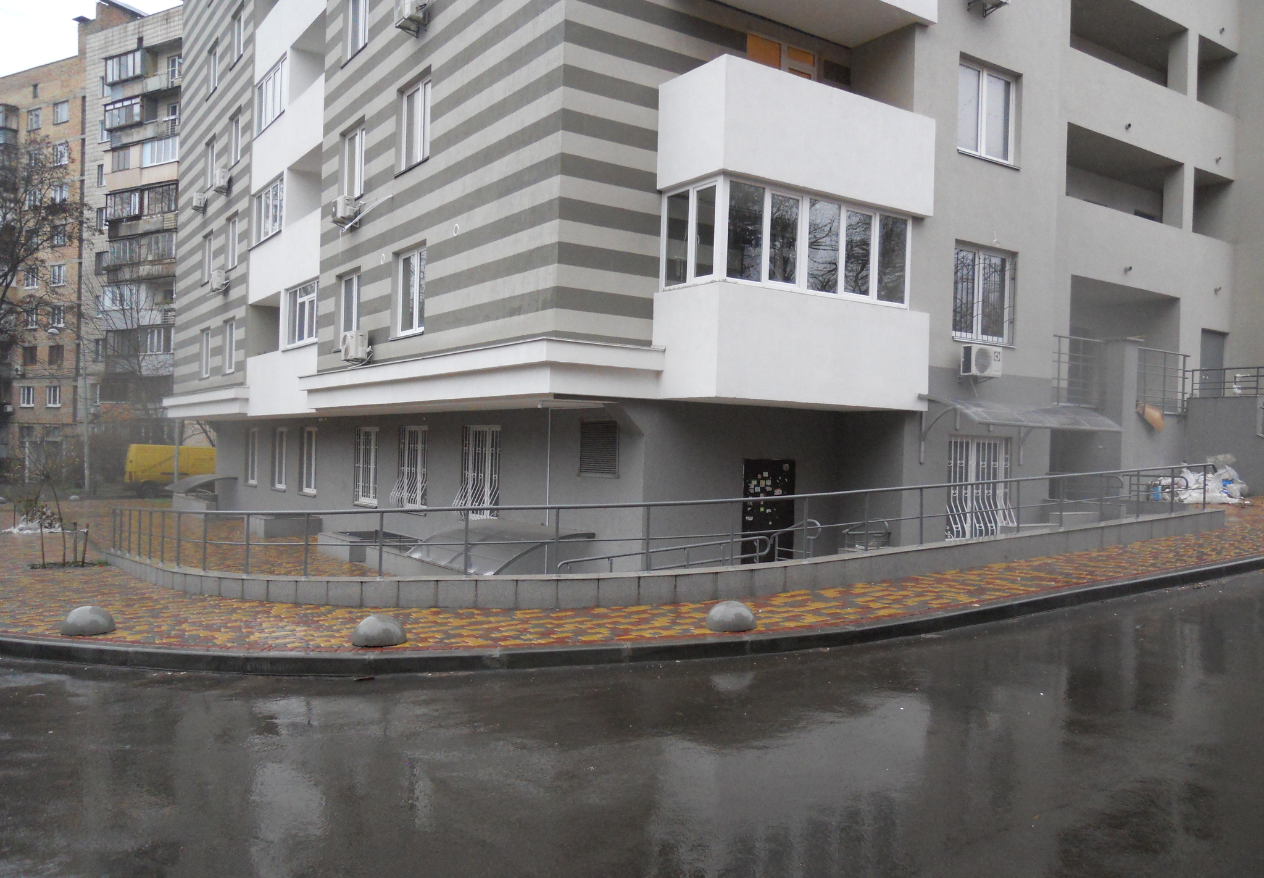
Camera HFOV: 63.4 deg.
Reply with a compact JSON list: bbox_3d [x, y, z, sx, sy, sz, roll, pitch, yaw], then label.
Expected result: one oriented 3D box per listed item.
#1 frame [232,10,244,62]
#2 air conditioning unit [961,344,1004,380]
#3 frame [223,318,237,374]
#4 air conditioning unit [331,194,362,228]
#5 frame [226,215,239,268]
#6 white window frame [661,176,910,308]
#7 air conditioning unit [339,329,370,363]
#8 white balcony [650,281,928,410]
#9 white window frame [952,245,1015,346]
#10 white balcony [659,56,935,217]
[{"bbox_3d":[-11.347,-11.719,29.726,0.150,1.500,1.530,2,-1,-34],"label":"frame"},{"bbox_3d":[5.597,-1.217,16.341,0.760,0.490,0.270,2,-1,-34],"label":"air conditioning unit"},{"bbox_3d":[-11.525,-2.697,29.540,0.150,1.510,1.500,2,-1,-34],"label":"frame"},{"bbox_3d":[-5.794,-4.574,20.587,0.280,0.500,0.780,2,-1,-34],"label":"air conditioning unit"},{"bbox_3d":[-11.466,-5.716,29.604,0.150,1.490,1.520,2,-1,-34],"label":"frame"},{"bbox_3d":[2.331,-2.739,15.146,3.690,1.480,1.425,2,-1,-34],"label":"white window frame"},{"bbox_3d":[-5.340,-1.782,19.759,0.280,0.540,0.780,2,-1,-34],"label":"air conditioning unit"},{"bbox_3d":[2.428,-1.243,15.178,4.170,1.505,1.492,2,-1,-34],"label":"white balcony"},{"bbox_3d":[5.696,-2.386,16.851,1.610,1.525,0.150,2,-1,-34],"label":"white window frame"},{"bbox_3d":[2.516,-4.244,15.225,4.160,1.500,1.492,2,-1,-34],"label":"white balcony"}]

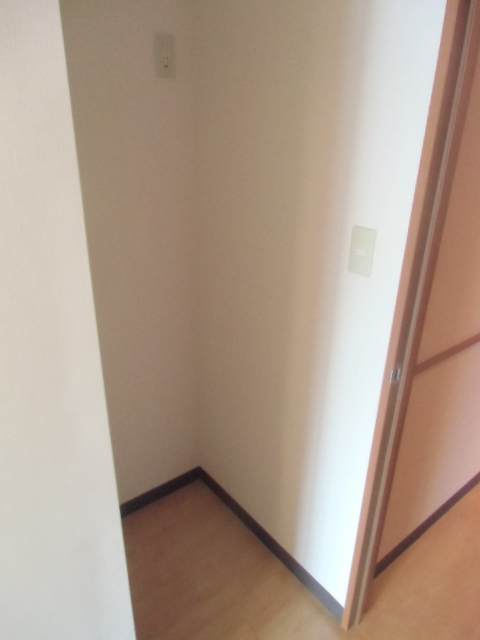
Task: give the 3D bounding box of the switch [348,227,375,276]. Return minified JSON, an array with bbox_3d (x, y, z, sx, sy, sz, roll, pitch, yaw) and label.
[{"bbox_3d":[0.301,-0.170,1.095,0.012,0.120,0.071,-17,29,-36],"label":"switch"}]

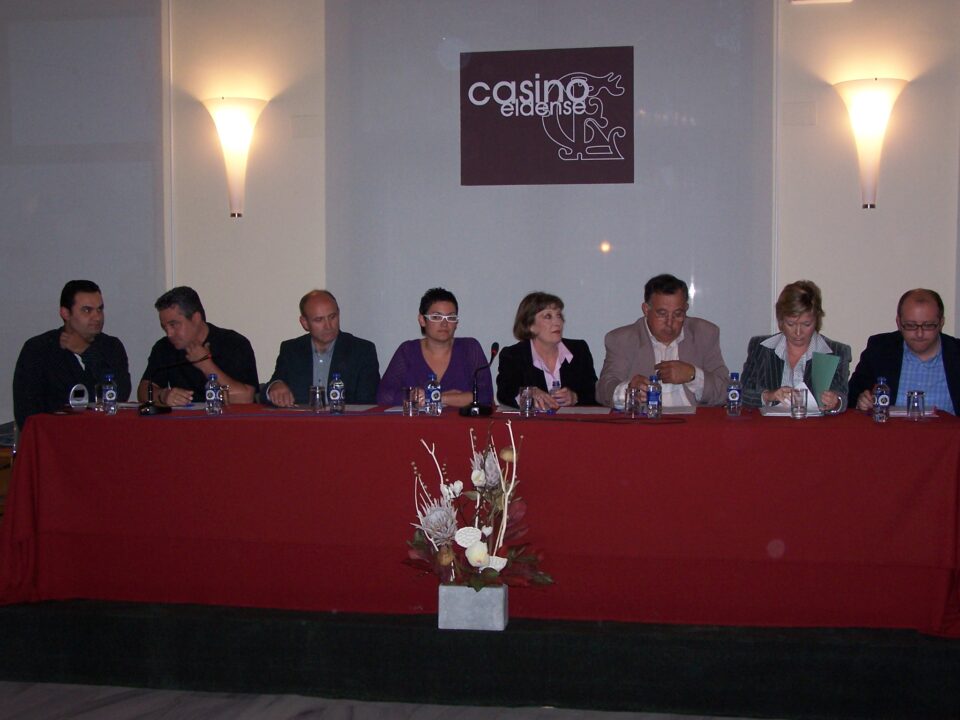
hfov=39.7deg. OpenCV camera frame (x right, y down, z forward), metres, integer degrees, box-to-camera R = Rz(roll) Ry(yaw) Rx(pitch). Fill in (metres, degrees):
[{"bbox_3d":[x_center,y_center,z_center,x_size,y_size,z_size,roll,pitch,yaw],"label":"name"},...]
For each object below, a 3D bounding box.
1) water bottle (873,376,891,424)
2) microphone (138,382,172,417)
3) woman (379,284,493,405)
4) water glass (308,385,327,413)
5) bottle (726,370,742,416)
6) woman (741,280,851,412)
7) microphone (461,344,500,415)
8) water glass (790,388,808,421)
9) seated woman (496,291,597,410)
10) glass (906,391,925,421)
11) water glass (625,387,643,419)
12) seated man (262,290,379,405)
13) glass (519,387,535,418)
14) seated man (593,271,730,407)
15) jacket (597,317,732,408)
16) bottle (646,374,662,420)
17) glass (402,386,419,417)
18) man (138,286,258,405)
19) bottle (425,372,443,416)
[{"bbox_3d":[1.556,0.151,5.160,0.061,0.174,0.061,0,3,9],"label":"water bottle"},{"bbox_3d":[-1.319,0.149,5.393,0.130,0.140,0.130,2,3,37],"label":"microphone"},{"bbox_3d":[-0.198,0.327,5.818,0.500,1.280,0.780,0,3,5],"label":"woman"},{"bbox_3d":[-0.664,0.160,5.437,0.067,0.114,0.067,0,2,10],"label":"water glass"},{"bbox_3d":[1.027,0.142,5.371,0.061,0.174,0.061,0,3,9],"label":"bottle"},{"bbox_3d":[1.341,0.324,5.598,0.480,1.300,0.780,0,3,10],"label":"woman"},{"bbox_3d":[-0.002,0.077,5.485,0.120,0.299,0.160,1,3,23],"label":"microphone"},{"bbox_3d":[1.243,0.170,5.177,0.066,0.117,0.066,0,2,10],"label":"water glass"},{"bbox_3d":[0.295,0.339,5.749,0.460,1.261,0.780,0,3,0],"label":"seated woman"},{"bbox_3d":[1.677,0.173,5.124,0.067,0.114,0.067,0,2,10],"label":"glass"},{"bbox_3d":[0.615,0.173,5.336,0.064,0.117,0.064,0,3,9],"label":"water glass"},{"bbox_3d":[-0.719,0.324,6.000,0.540,1.270,0.780,0,2,7],"label":"seated man"},{"bbox_3d":[0.185,0.167,5.241,0.066,0.116,0.066,0,2,10],"label":"glass"},{"bbox_3d":[0.781,0.311,5.700,0.600,1.320,0.800,0,2,10],"label":"seated man"},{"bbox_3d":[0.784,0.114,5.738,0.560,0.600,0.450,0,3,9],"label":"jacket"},{"bbox_3d":[0.705,0.143,5.375,0.061,0.174,0.061,0,3,9],"label":"bottle"},{"bbox_3d":[-0.274,0.166,5.288,0.067,0.115,0.067,0,2,0],"label":"glass"},{"bbox_3d":[-1.291,0.314,6.106,0.570,1.280,0.800,1,3,16],"label":"man"},{"bbox_3d":[-0.185,0.138,5.303,0.061,0.170,0.061,0,2,10],"label":"bottle"}]

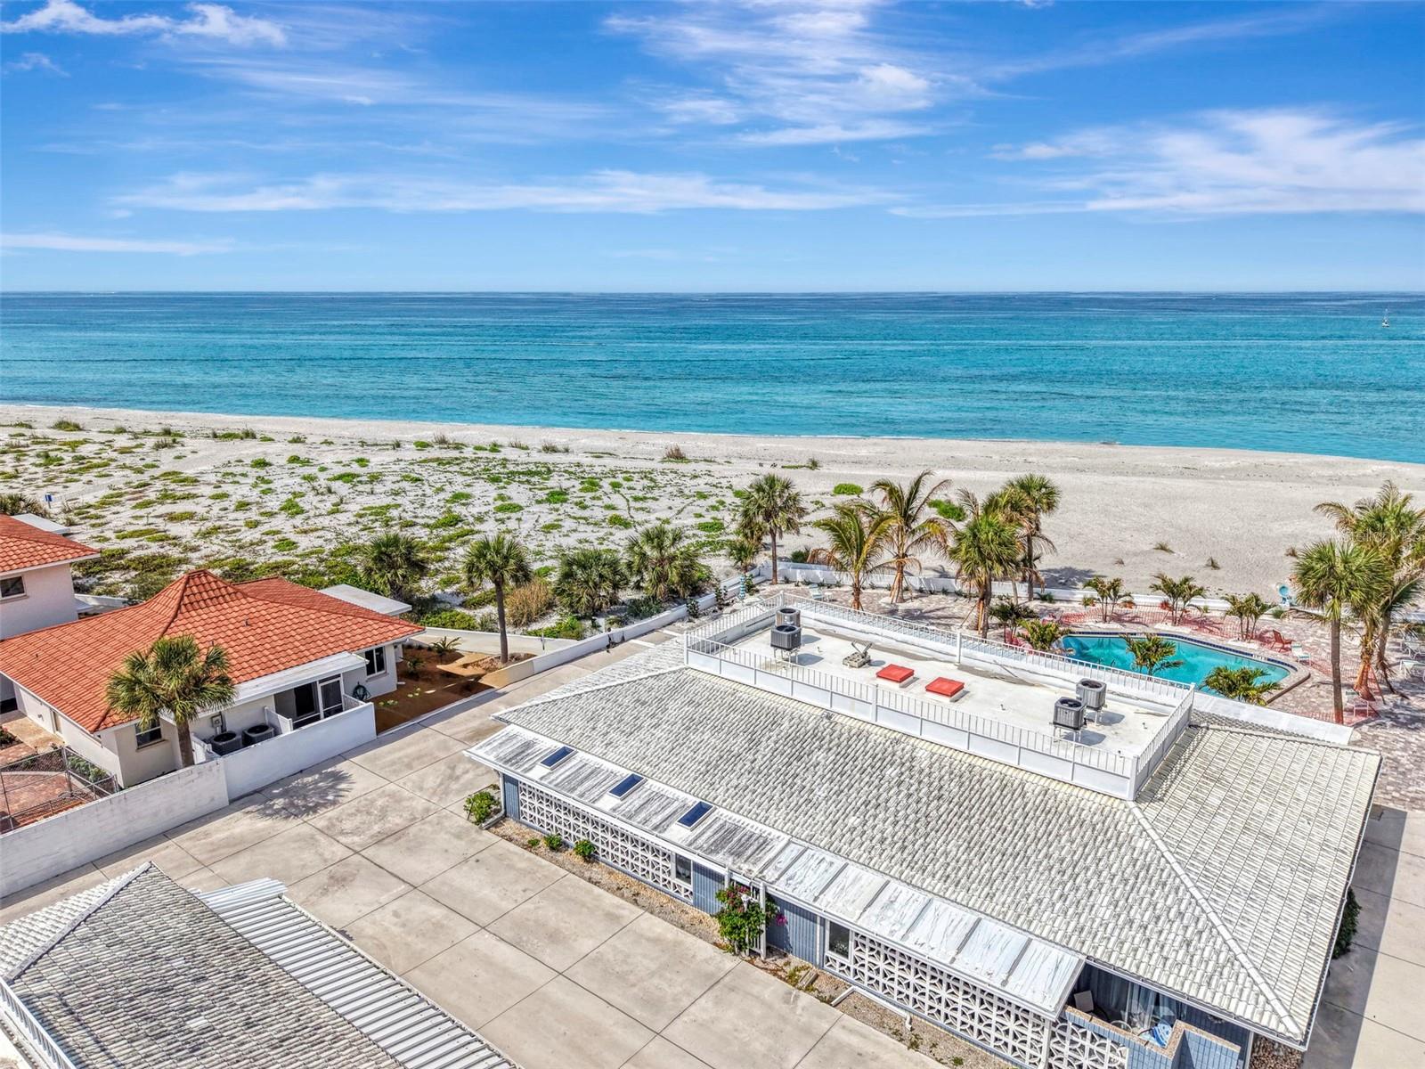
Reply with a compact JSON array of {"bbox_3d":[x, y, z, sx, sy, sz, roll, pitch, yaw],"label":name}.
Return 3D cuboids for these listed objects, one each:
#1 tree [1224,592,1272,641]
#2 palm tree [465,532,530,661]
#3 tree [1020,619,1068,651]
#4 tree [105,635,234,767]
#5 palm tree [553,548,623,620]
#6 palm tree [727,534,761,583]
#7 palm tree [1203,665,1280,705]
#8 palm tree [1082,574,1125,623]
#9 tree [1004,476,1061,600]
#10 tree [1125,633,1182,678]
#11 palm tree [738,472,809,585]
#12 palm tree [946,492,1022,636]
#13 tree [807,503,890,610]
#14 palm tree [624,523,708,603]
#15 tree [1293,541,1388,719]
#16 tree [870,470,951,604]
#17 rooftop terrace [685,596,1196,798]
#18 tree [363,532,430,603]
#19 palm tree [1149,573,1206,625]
[{"bbox_3d":[27.083,4.171,49.715,2.400,2.370,2.330,8,16,29],"label":"tree"},{"bbox_3d":[-9.774,3.004,45.240,3.090,6.140,3.090,0,14,0],"label":"palm tree"},{"bbox_3d":[15.591,5.109,46.126,2.230,2.230,2.160,5,15,19],"label":"tree"},{"bbox_3d":[-17.620,6.236,32.407,4.160,6.190,4.160,0,14,0],"label":"tree"},{"bbox_3d":[-6.608,2.364,52.836,3.750,3.350,3.750,0,14,0],"label":"palm tree"},{"bbox_3d":[1.834,1.154,58.249,2.030,2.310,2.030,0,14,0],"label":"palm tree"},{"bbox_3d":[21.395,6.396,40.041,3.060,2.240,3.060,0,14,0],"label":"palm tree"},{"bbox_3d":[20.387,3.389,51.526,2.140,2.580,2.140,0,14,0],"label":"palm tree"},{"bbox_3d":[18.052,0.303,55.144,3.210,7.300,3.110,5,14,18],"label":"tree"},{"bbox_3d":[19.679,5.582,43.875,2.660,2.390,2.580,6,15,25],"label":"tree"},{"bbox_3d":[3.629,-0.152,58.267,4.050,6.680,3.930,1,14,4],"label":"palm tree"},{"bbox_3d":[13.827,1.660,49.244,3.800,7.450,3.690,4,14,16],"label":"palm tree"},{"bbox_3d":[7.235,1.291,52.918,4.450,5.990,4.450,0,14,0],"label":"tree"},{"bbox_3d":[-2.651,1.617,55.520,4.740,4.540,4.590,-1,14,-3],"label":"palm tree"},{"bbox_3d":[24.583,3.907,39.010,3.750,7.560,3.750,0,14,0],"label":"tree"},{"bbox_3d":[10.813,0.182,54.270,4.430,7.500,4.430,0,14,0],"label":"tree"},{"bbox_3d":[7.068,4.763,33.422,15.590,1.230,6.280,11,17,37],"label":"rooftop terrace"},{"bbox_3d":[-17.685,2.001,54.732,3.750,4.140,3.640,-5,14,-18],"label":"tree"},{"bbox_3d":[24.032,3.381,51.157,2.820,2.780,2.820,0,14,0],"label":"palm tree"}]

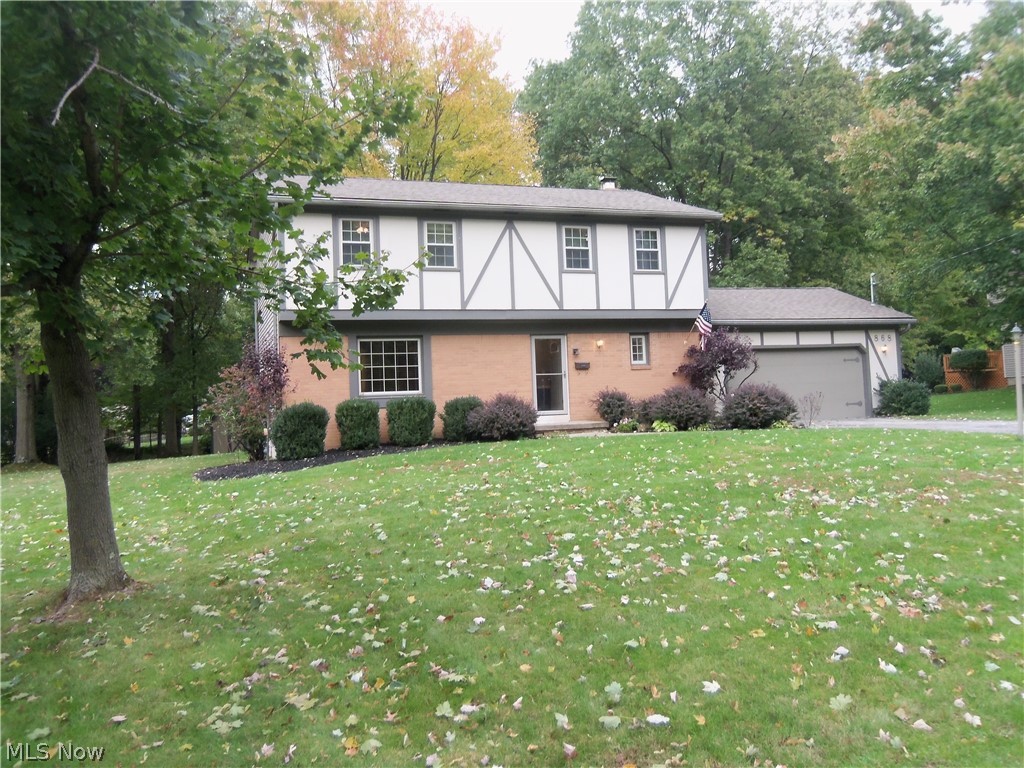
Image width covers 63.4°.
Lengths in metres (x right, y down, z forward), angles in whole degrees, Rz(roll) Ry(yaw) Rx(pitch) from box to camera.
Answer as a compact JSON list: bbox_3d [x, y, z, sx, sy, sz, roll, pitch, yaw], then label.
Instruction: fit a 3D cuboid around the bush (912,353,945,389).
[{"bbox_3d":[21.003,-0.632,41.869,1.490,1.921,1.459,-2,-1,-20],"label":"bush"}]

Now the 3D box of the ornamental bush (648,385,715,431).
[{"bbox_3d":[4.299,0.596,21.007,1.590,1.167,1.475,-2,-1,-20],"label":"ornamental bush"}]

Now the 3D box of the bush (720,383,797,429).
[{"bbox_3d":[6.149,0.561,20.663,1.762,1.197,1.635,-2,-1,-20],"label":"bush"}]

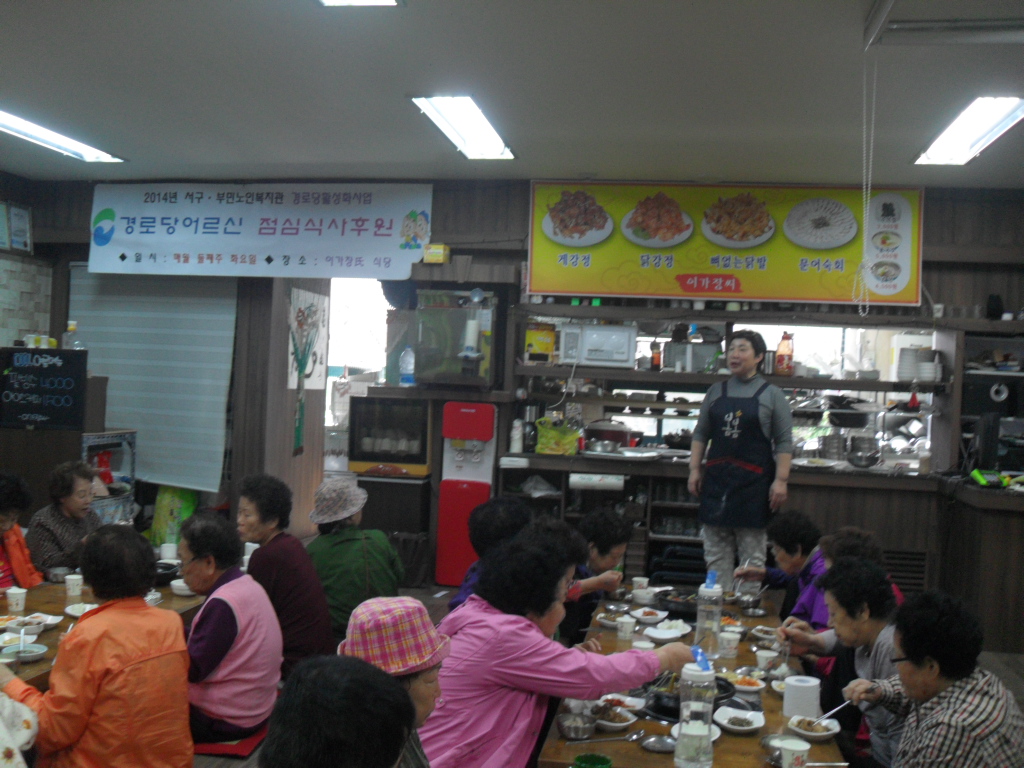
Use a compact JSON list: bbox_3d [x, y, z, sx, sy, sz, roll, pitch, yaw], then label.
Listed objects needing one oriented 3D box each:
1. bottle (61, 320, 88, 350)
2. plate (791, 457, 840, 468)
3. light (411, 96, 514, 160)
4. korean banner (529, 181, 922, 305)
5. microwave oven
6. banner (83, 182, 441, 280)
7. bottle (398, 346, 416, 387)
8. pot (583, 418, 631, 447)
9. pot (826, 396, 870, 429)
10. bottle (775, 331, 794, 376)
[{"bbox_3d":[-2.531,-0.218,5.961,0.108,0.290,0.105,2,0,10],"label":"bottle"},{"bbox_3d":[1.811,0.469,6.179,0.285,0.035,0.270,2,0,10],"label":"plate"},{"bbox_3d":[-0.223,-1.282,5.407,0.285,0.070,1.245,2,0,10],"label":"light"},{"bbox_3d":[1.263,-0.855,6.306,2.330,0.710,0.040,2,0,10],"label":"korean banner"},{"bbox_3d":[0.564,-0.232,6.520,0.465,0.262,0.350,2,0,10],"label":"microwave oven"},{"bbox_3d":[-1.678,-1.013,6.808,2.350,0.610,0.030,2,0,10],"label":"banner"},{"bbox_3d":[-0.690,-0.116,6.864,0.100,0.270,0.098,2,0,10],"label":"bottle"},{"bbox_3d":[0.620,0.331,6.789,0.310,0.205,0.290,2,0,10],"label":"pot"},{"bbox_3d":[2.071,0.170,6.392,0.280,0.200,0.260,2,0,10],"label":"pot"},{"bbox_3d":[1.634,-0.179,6.196,0.100,0.268,0.085,2,0,10],"label":"bottle"}]

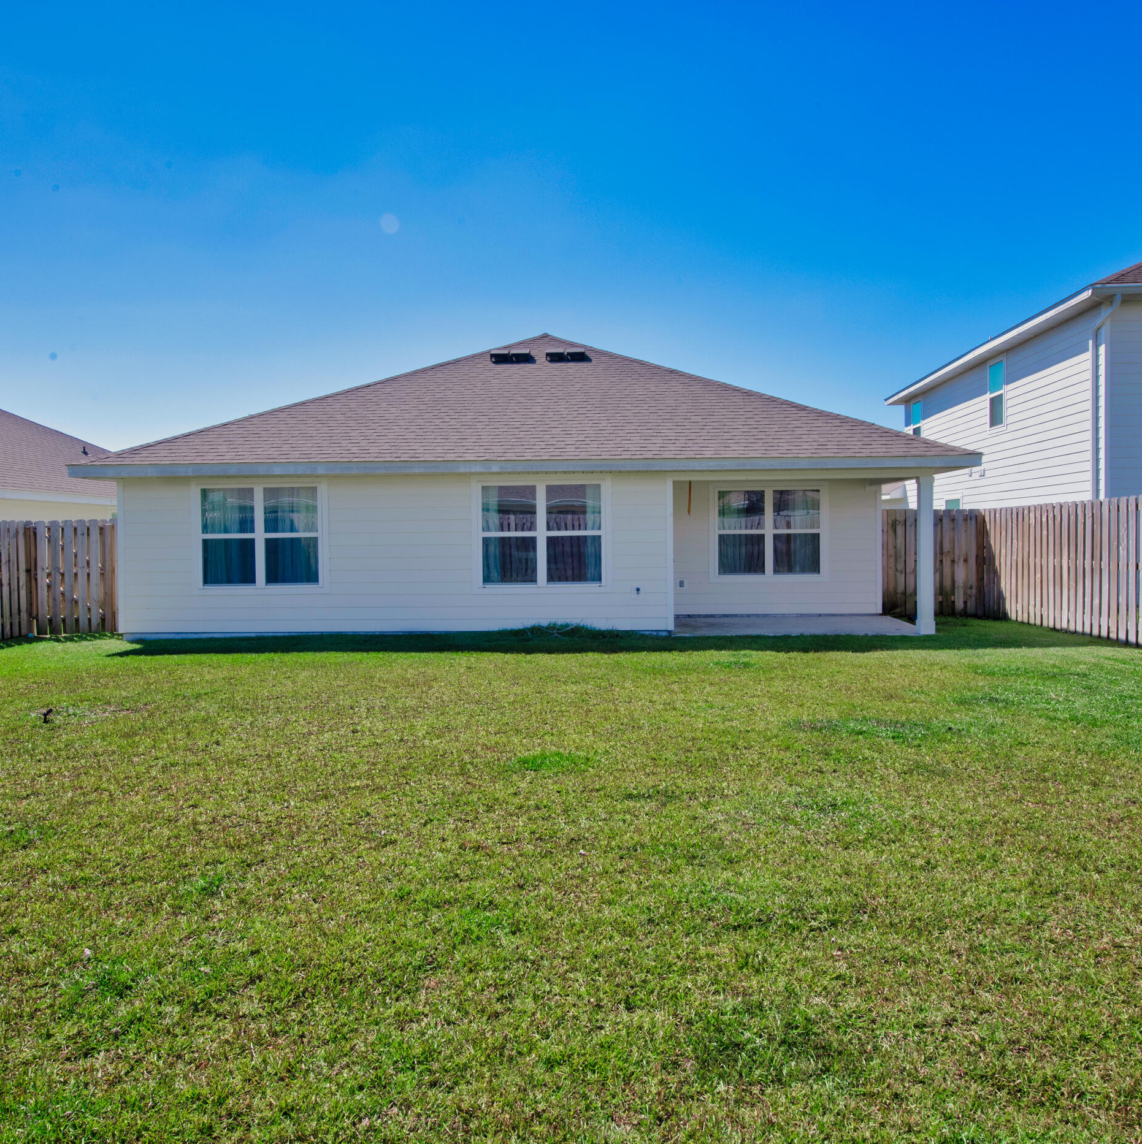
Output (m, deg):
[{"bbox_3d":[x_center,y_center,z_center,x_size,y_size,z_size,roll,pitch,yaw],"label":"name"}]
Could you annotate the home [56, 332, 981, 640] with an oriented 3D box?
[{"bbox_3d":[-0.495,-2.220,21.150,13.000,5.800,16.600,0,2,2],"label":"home"}]

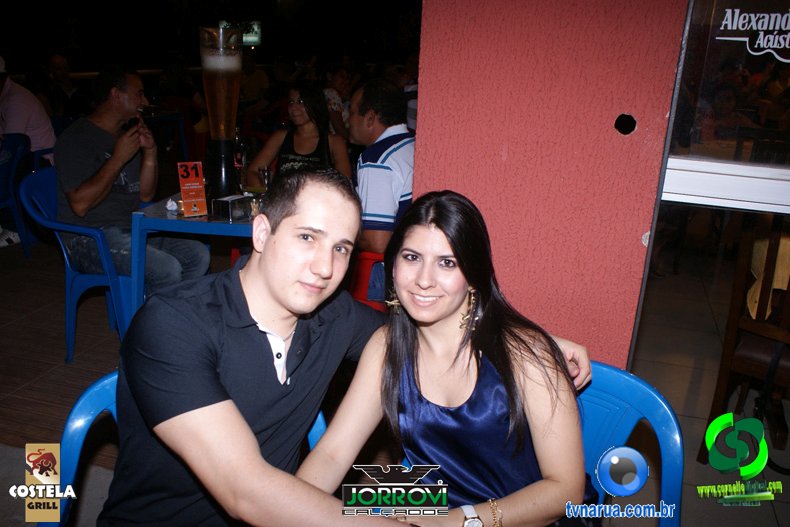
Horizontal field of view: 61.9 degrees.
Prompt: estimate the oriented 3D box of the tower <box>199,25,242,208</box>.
[{"bbox_3d":[-0.753,-0.641,2.877,0.180,0.745,0.180,3,18,0],"label":"tower"}]

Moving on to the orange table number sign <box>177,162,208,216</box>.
[{"bbox_3d":[-0.827,-0.305,2.698,0.102,0.215,0.060,-9,22,-31],"label":"orange table number sign"}]

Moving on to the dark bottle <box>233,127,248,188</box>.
[{"bbox_3d":[-0.747,-0.503,3.184,0.074,0.290,0.074,3,18,0],"label":"dark bottle"}]

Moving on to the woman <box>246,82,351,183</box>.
[{"bbox_3d":[-0.535,-0.325,3.520,0.500,1.200,0.800,7,19,12],"label":"woman"}]

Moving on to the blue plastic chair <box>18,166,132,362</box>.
[{"bbox_3d":[-1.302,0.007,3.016,0.530,0.820,0.540,6,19,10],"label":"blue plastic chair"}]

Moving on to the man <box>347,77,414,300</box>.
[{"bbox_3d":[-0.197,-0.066,2.625,0.800,1.300,0.520,14,21,30],"label":"man"}]

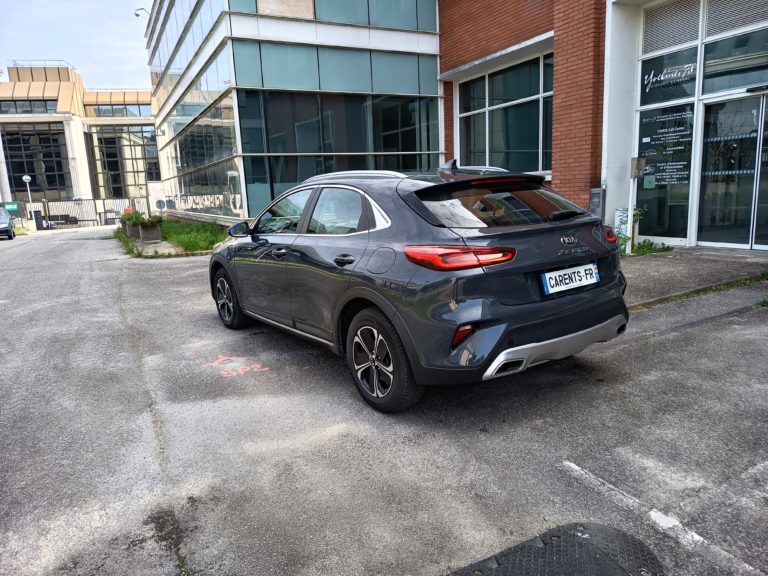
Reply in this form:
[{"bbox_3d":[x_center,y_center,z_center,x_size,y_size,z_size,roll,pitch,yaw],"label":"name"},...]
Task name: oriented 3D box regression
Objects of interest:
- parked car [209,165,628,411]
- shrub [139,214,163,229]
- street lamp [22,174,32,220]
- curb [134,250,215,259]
[{"bbox_3d":[-0.161,-0.277,4.719,1.830,1.485,4.395,-10,13,-34],"label":"parked car"},{"bbox_3d":[-7.053,-2.009,16.084,0.660,0.410,0.600,-4,11,-5],"label":"shrub"},{"bbox_3d":[-17.995,-4.367,27.200,0.460,2.900,0.460,-3,11,0],"label":"street lamp"},{"bbox_3d":[-4.790,-0.812,12.501,1.850,0.110,0.170,-4,11,-5],"label":"curb"}]

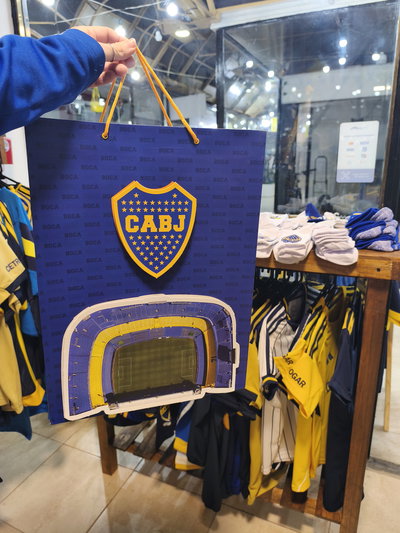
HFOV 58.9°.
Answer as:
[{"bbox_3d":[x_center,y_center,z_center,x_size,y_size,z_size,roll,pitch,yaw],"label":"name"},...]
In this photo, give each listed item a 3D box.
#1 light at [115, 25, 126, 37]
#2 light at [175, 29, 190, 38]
[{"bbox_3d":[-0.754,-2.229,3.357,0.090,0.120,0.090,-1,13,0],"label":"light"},{"bbox_3d":[-0.186,-2.470,3.757,0.165,0.050,0.165,-1,13,0],"label":"light"}]

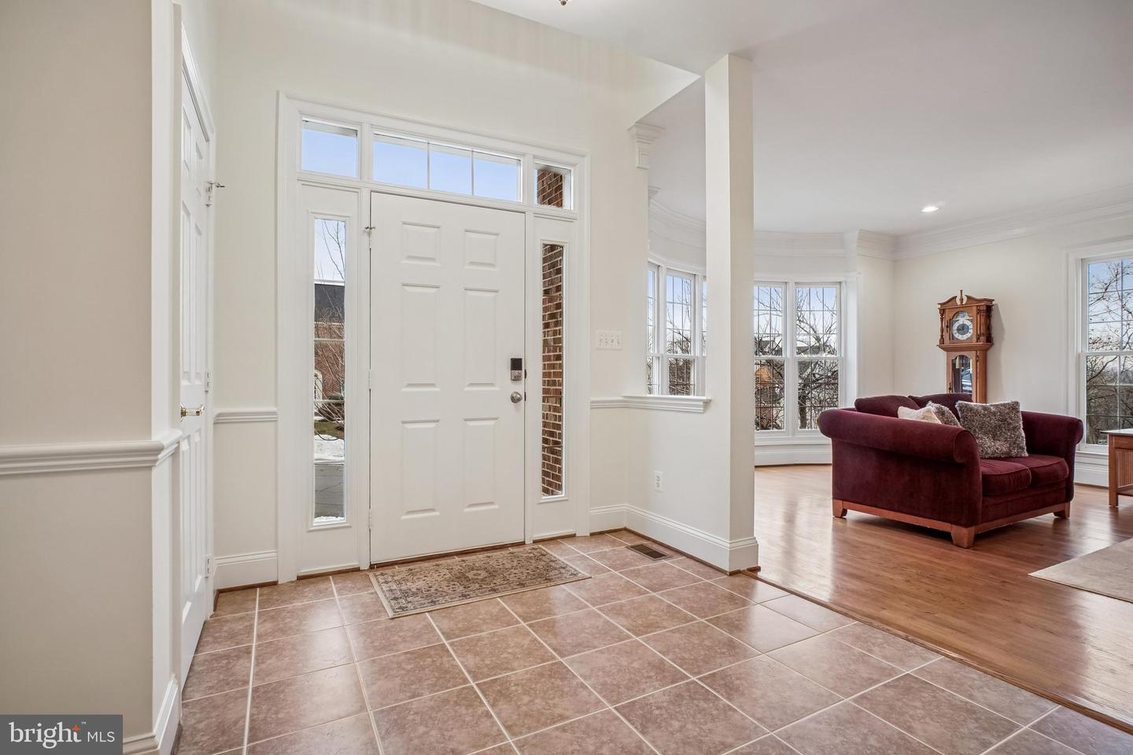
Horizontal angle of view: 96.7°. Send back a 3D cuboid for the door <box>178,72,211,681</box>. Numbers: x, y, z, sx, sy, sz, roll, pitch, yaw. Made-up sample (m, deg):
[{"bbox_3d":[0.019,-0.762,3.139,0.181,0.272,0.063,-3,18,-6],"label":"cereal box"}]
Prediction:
[{"bbox_3d":[-1.405,0.031,1.880,0.040,2.030,0.660,0,0,-29],"label":"door"}]

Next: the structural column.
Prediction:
[{"bbox_3d":[0.893,-0.328,2.760,0.190,2.740,0.190,0,0,-27],"label":"structural column"}]

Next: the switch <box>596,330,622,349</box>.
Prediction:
[{"bbox_3d":[0.293,-0.255,3.436,0.205,0.120,0.012,0,0,-25],"label":"switch"}]

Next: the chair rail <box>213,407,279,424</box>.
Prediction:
[{"bbox_3d":[-1.614,0.191,2.542,0.290,0.070,0.035,0,0,-25],"label":"chair rail"}]

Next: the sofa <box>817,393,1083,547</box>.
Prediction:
[{"bbox_3d":[2.833,0.591,3.741,1.730,0.880,0.910,0,0,-28],"label":"sofa"}]

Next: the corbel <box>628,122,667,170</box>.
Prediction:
[{"bbox_3d":[0.542,-1.587,3.503,0.240,0.240,0.140,0,0,-25],"label":"corbel"}]

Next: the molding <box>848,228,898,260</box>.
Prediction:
[{"bbox_3d":[3.651,-1.589,6.028,0.740,0.260,0.130,0,0,-26],"label":"molding"}]

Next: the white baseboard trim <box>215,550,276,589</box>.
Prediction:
[{"bbox_3d":[-1.619,0.976,2.549,0.270,0.165,0.025,0,0,-25],"label":"white baseboard trim"}]

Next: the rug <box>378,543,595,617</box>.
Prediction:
[{"bbox_3d":[-0.462,1.045,2.670,0.995,0.012,0.585,0,0,-28],"label":"rug"}]

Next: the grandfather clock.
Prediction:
[{"bbox_3d":[4.375,0.045,5.535,0.270,1.950,0.460,0,0,-28],"label":"grandfather clock"}]

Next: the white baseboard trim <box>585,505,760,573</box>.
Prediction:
[{"bbox_3d":[0.606,0.964,3.051,0.560,0.160,0.950,0,0,-27],"label":"white baseboard trim"}]

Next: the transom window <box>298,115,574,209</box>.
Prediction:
[{"bbox_3d":[-0.687,-1.244,3.003,1.610,0.300,0.090,0,0,-25],"label":"transom window"}]

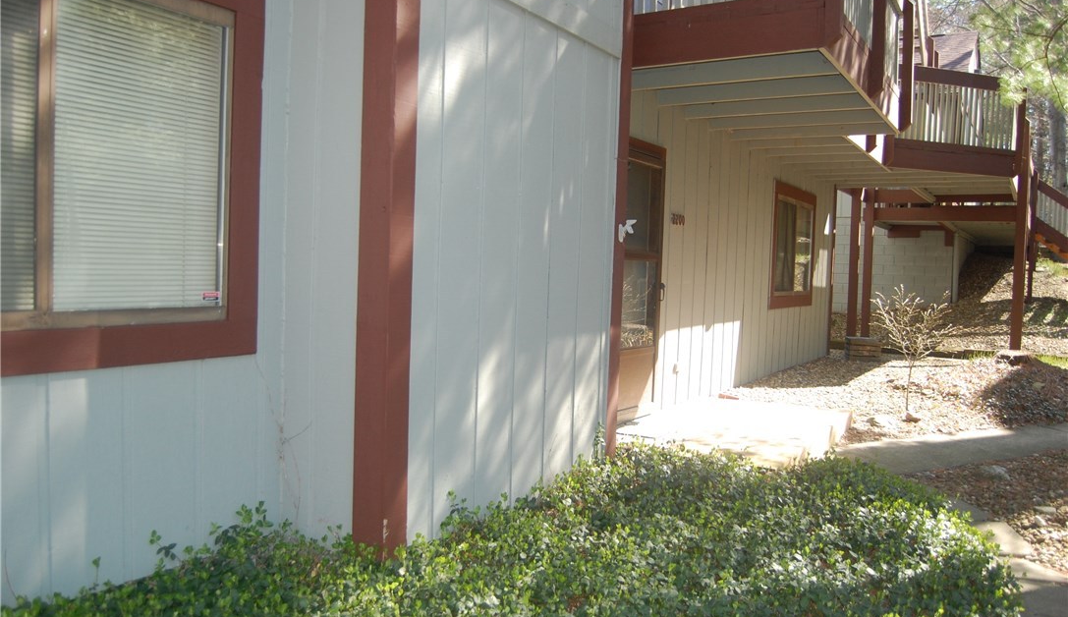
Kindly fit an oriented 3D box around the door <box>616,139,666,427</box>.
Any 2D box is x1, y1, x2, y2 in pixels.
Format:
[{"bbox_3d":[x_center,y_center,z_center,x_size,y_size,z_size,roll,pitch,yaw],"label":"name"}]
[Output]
[{"bbox_3d":[0.769,-0.199,6.185,0.090,2.110,0.980,4,4,32],"label":"door"}]

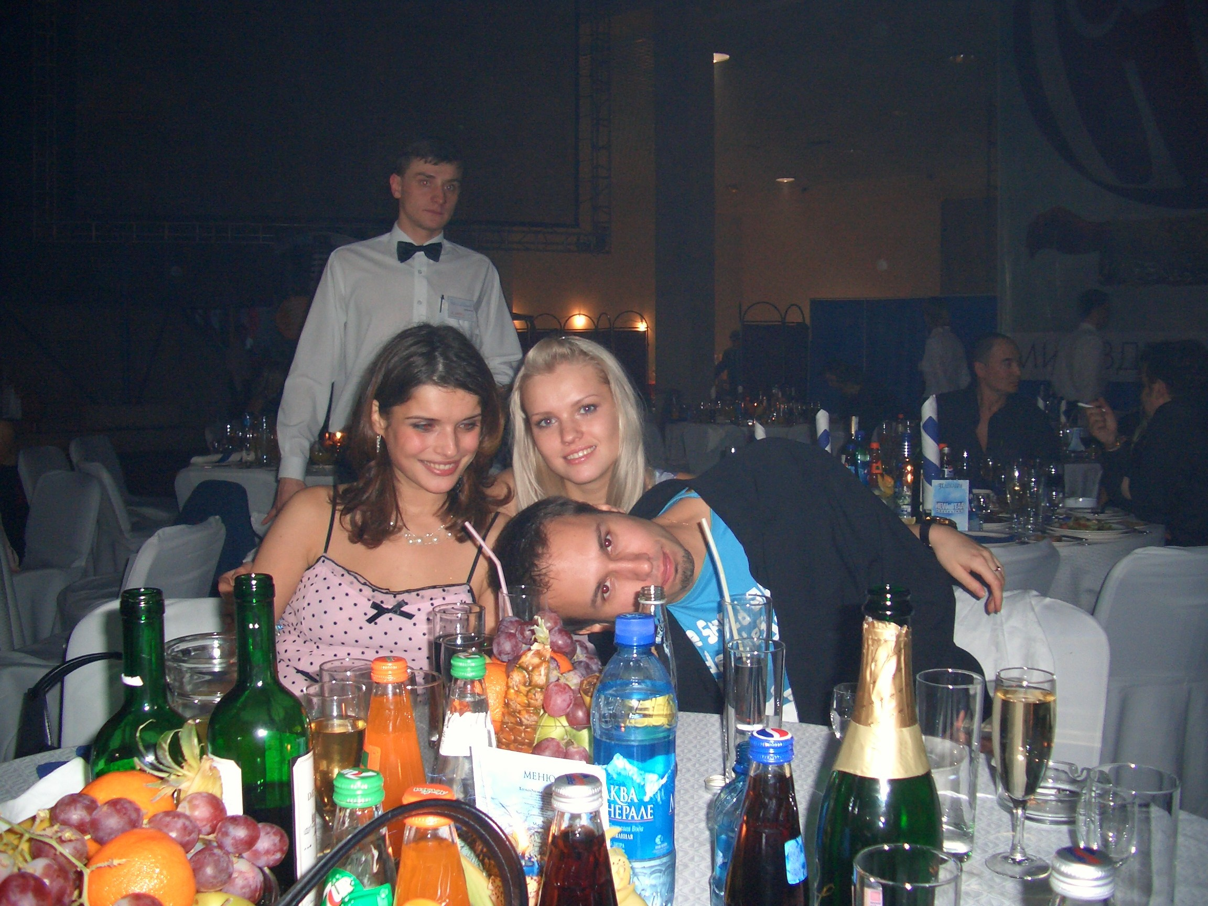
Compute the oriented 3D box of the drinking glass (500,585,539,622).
[{"bbox_3d":[-0.097,0.246,1.472,0.058,0.160,0.058,0,5,0],"label":"drinking glass"}]

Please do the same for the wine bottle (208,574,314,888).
[{"bbox_3d":[-0.247,0.239,0.876,0.076,0.305,0.076,0,5,0],"label":"wine bottle"}]

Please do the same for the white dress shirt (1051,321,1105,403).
[{"bbox_3d":[2.910,-0.549,7.480,0.320,0.520,0.460,1,5,8],"label":"white dress shirt"}]

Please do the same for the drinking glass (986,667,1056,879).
[{"bbox_3d":[0.369,0.280,1.073,0.056,0.172,0.056,0,5,0],"label":"drinking glass"}]

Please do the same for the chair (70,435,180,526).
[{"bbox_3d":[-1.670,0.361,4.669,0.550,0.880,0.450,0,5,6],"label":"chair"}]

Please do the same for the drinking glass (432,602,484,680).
[{"bbox_3d":[-0.169,0.266,1.425,0.061,0.165,0.061,0,5,0],"label":"drinking glass"}]

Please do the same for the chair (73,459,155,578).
[{"bbox_3d":[-1.860,0.440,4.800,0.490,0.840,0.420,-2,5,-29],"label":"chair"}]

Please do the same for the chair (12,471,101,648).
[{"bbox_3d":[-2.080,0.460,4.500,0.420,0.840,0.490,2,4,22],"label":"chair"}]

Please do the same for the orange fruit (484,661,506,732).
[{"bbox_3d":[-0.110,0.227,1.130,0.069,0.069,0.069,0,5,0],"label":"orange fruit"}]

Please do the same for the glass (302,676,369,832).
[{"bbox_3d":[-0.222,0.282,1.020,0.055,0.172,0.055,0,5,0],"label":"glass"}]

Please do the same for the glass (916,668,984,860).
[{"bbox_3d":[0.326,0.288,1.146,0.062,0.165,0.062,0,5,0],"label":"glass"}]

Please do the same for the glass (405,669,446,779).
[{"bbox_3d":[-0.172,0.279,1.082,0.059,0.160,0.059,0,5,0],"label":"glass"}]

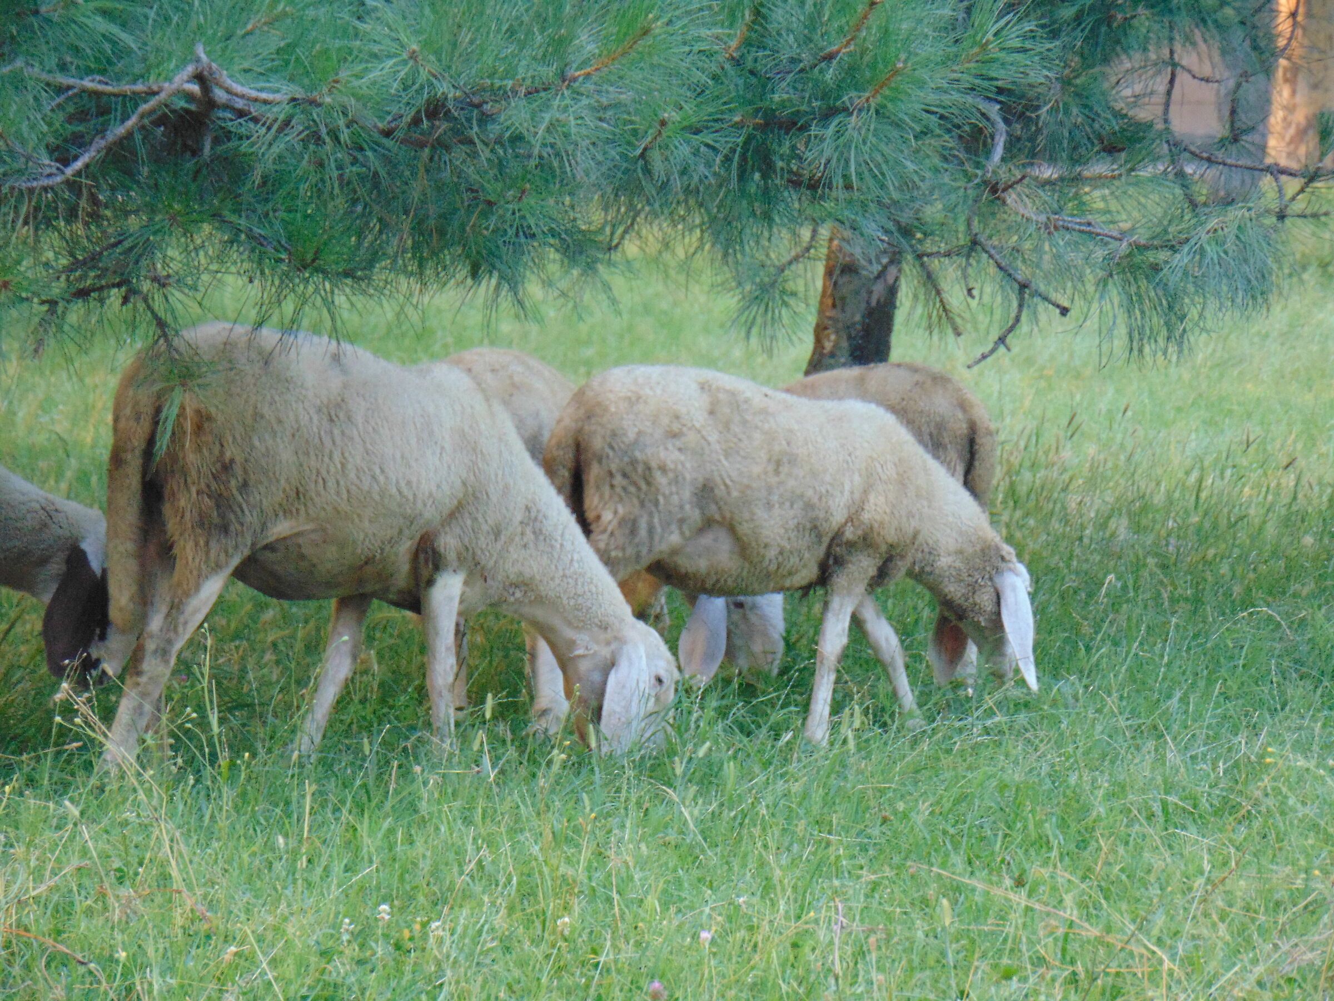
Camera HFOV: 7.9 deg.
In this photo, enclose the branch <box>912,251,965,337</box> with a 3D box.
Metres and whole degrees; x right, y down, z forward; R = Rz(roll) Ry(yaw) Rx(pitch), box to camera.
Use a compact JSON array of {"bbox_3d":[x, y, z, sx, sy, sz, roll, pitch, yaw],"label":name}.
[{"bbox_3d":[0.480,-0.363,17.000,0.094,0.151,0.060,0,3,0],"label":"branch"}]

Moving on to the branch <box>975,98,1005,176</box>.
[{"bbox_3d":[0.570,-0.641,17.000,0.053,0.140,0.060,0,3,0],"label":"branch"}]

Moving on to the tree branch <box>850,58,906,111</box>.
[{"bbox_3d":[0.366,-0.720,16.700,0.098,0.090,0.050,0,3,0],"label":"tree branch"}]

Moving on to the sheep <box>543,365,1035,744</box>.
[{"bbox_3d":[0.229,0.110,18.000,1.000,0.730,0.340,-2,4,-27],"label":"sheep"}]

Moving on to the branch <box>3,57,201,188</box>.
[{"bbox_3d":[-0.961,-0.643,16.500,0.339,0.221,0.180,0,3,0],"label":"branch"}]

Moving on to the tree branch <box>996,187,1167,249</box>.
[{"bbox_3d":[0.726,-0.499,17.000,0.302,0.110,0.130,0,3,0],"label":"tree branch"}]

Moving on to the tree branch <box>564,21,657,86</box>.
[{"bbox_3d":[-0.100,-0.771,16.600,0.162,0.111,0.080,0,3,0],"label":"tree branch"}]

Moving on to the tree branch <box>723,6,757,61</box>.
[{"bbox_3d":[0.127,-0.814,16.800,0.060,0.096,0.040,0,3,0],"label":"tree branch"}]

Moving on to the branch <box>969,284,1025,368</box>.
[{"bbox_3d":[0.582,-0.307,17.000,0.103,0.145,0.070,0,3,0],"label":"branch"}]

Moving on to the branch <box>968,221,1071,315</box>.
[{"bbox_3d":[0.622,-0.410,17.000,0.182,0.167,0.100,0,3,0],"label":"branch"}]

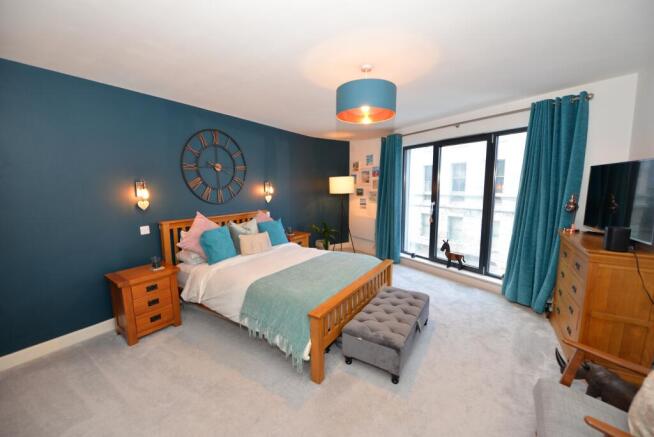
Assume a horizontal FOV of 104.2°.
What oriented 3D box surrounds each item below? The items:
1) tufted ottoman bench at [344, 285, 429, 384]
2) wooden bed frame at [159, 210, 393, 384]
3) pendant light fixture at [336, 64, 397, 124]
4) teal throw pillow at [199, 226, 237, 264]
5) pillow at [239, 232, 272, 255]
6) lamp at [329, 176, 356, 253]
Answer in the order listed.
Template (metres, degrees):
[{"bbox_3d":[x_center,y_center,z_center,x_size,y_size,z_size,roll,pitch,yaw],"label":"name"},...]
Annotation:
[{"bbox_3d":[0.600,0.989,2.365,0.464,0.355,1.038,4,8,32],"label":"tufted ottoman bench"},{"bbox_3d":[-0.508,0.557,3.037,2.119,1.079,1.645,4,8,32],"label":"wooden bed frame"},{"bbox_3d":[0.336,-1.084,2.172,0.490,0.400,0.490,-1,7,0],"label":"pendant light fixture"},{"bbox_3d":[-1.356,0.336,3.177,0.150,0.420,0.420,-20,-1,28],"label":"teal throw pillow"},{"bbox_3d":[-0.952,0.310,3.370,0.120,0.270,0.450,-17,-5,38],"label":"pillow"},{"bbox_3d":[0.310,-0.019,5.085,0.500,1.619,0.500,-1,7,0],"label":"lamp"}]

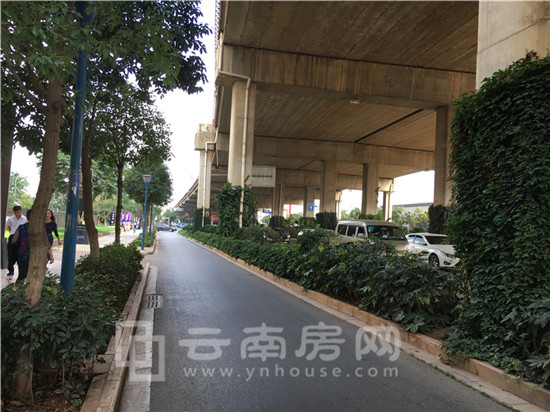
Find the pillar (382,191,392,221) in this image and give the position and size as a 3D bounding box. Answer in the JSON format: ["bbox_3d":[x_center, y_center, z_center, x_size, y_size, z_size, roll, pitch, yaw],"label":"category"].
[{"bbox_3d":[23.083,1.706,96.059,1.400,9.000,1.400,3,-3,-14],"label":"pillar"}]

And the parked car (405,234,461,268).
[{"bbox_3d":[8.600,2.361,24.877,1.830,1.660,4.500,4,-3,-14],"label":"parked car"}]

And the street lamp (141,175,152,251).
[{"bbox_3d":[-6.834,0.333,24.272,0.560,4.020,0.560,4,-3,-14],"label":"street lamp"}]

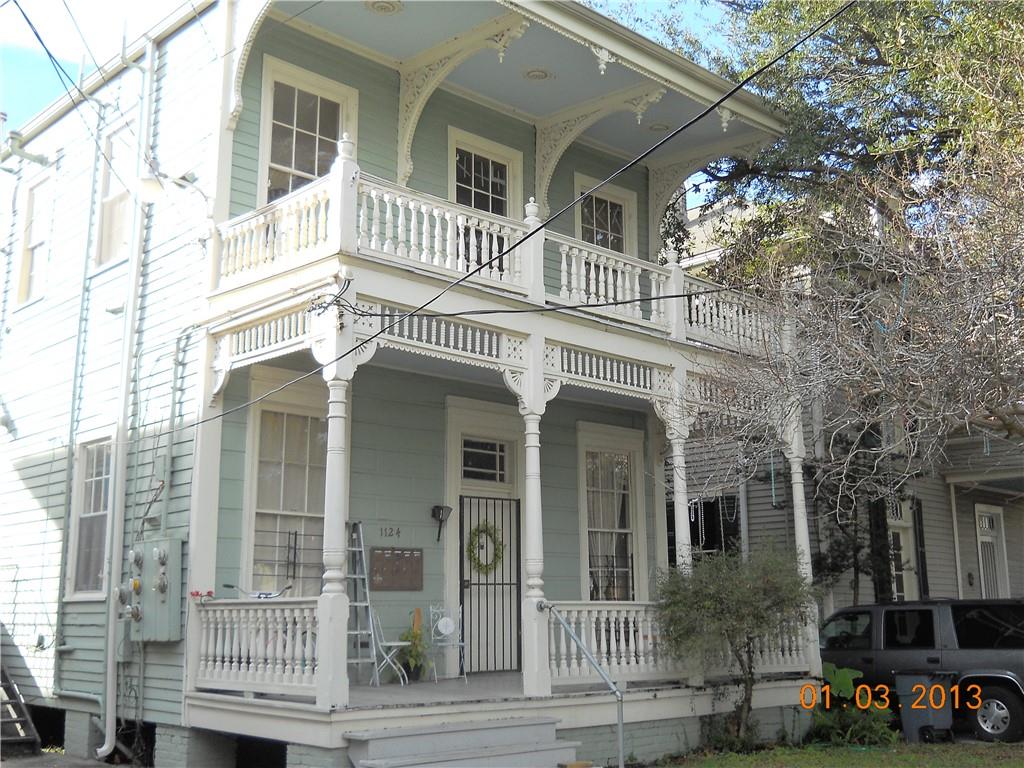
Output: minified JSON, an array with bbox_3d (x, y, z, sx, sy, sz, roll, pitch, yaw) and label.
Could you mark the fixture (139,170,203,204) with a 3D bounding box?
[{"bbox_3d":[-3.569,-2.033,11.615,0.660,0.310,0.260,10,-16,-41],"label":"fixture"}]

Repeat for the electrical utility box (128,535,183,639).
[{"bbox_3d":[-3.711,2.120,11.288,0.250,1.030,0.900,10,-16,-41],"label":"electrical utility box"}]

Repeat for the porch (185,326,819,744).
[{"bbox_3d":[0.265,1.831,12.318,7.000,3.600,2.600,10,-16,-41],"label":"porch"}]

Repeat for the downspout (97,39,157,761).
[{"bbox_3d":[-4.402,-0.099,12.523,0.240,8.350,0.130,10,-16,-41],"label":"downspout"}]

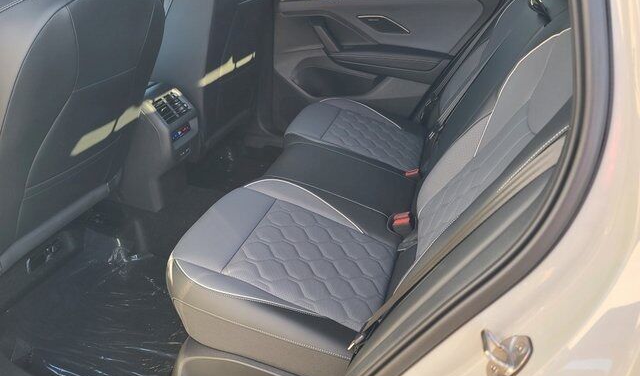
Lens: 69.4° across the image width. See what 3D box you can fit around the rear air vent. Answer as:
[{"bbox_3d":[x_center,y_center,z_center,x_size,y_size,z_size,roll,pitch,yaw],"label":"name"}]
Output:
[{"bbox_3d":[-0.409,-0.222,1.274,0.035,0.072,0.110,-21,19,25],"label":"rear air vent"}]

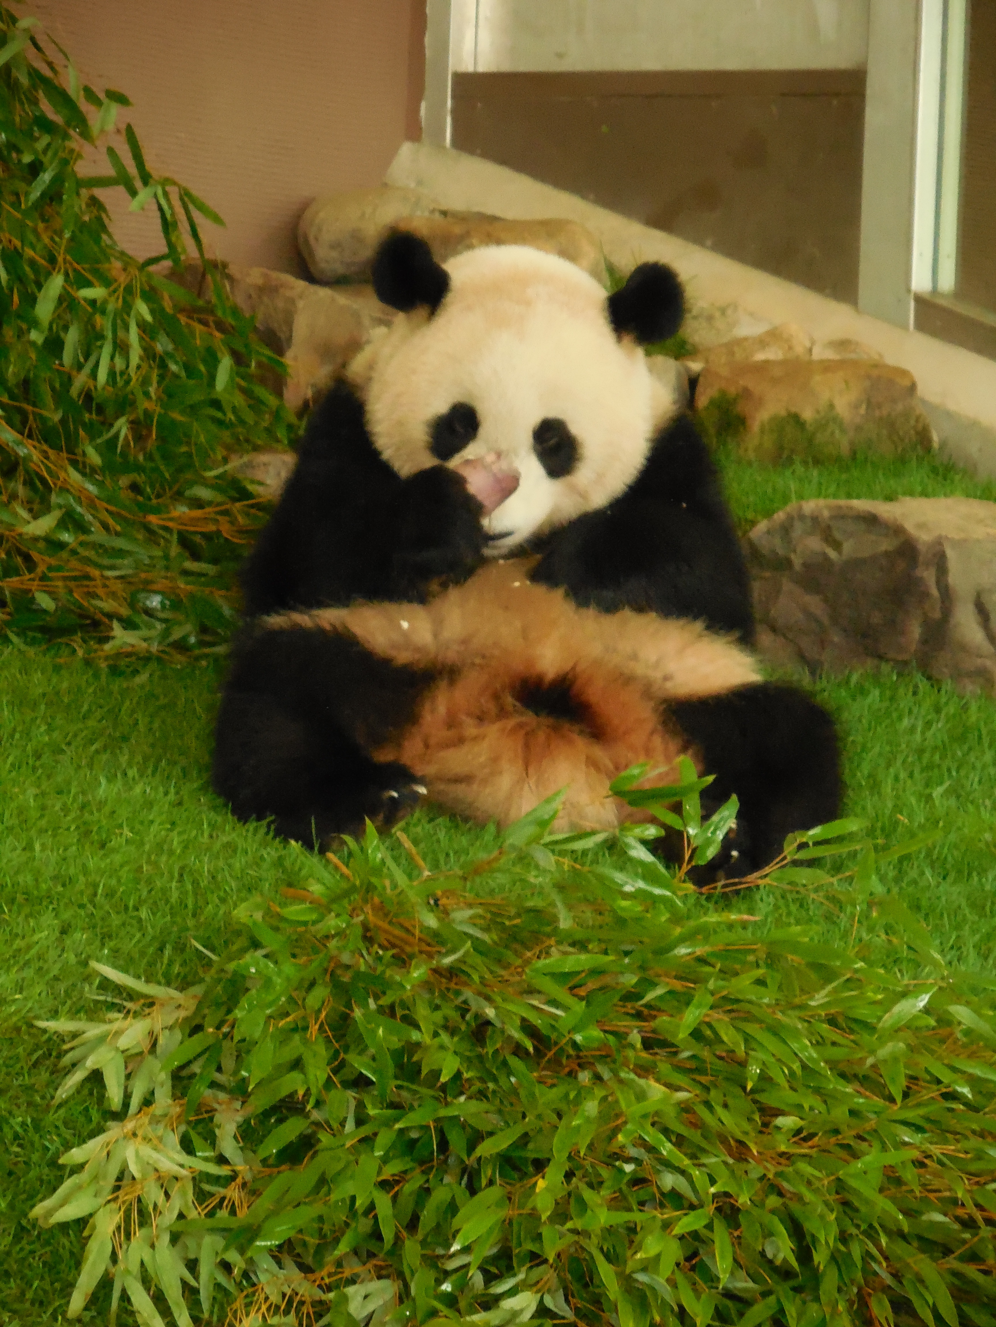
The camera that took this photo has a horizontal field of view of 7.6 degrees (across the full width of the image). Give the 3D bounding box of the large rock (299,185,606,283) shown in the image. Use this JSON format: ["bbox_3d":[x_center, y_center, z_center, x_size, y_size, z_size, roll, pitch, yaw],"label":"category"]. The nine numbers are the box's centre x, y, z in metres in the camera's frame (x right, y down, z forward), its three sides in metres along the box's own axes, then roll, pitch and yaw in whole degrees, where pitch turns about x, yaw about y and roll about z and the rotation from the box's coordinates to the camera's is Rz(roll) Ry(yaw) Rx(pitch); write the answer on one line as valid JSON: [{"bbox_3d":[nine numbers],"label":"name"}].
[{"bbox_3d":[-0.070,-0.651,11.350,0.460,0.130,0.240,1,14,0],"label":"large rock"}]

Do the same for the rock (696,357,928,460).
[{"bbox_3d":[0.468,-0.376,11.050,0.350,0.135,0.200,1,14,0],"label":"rock"}]

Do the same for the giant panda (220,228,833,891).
[{"bbox_3d":[0.037,-0.178,9.750,0.800,0.760,0.720,2,14,3],"label":"giant panda"}]

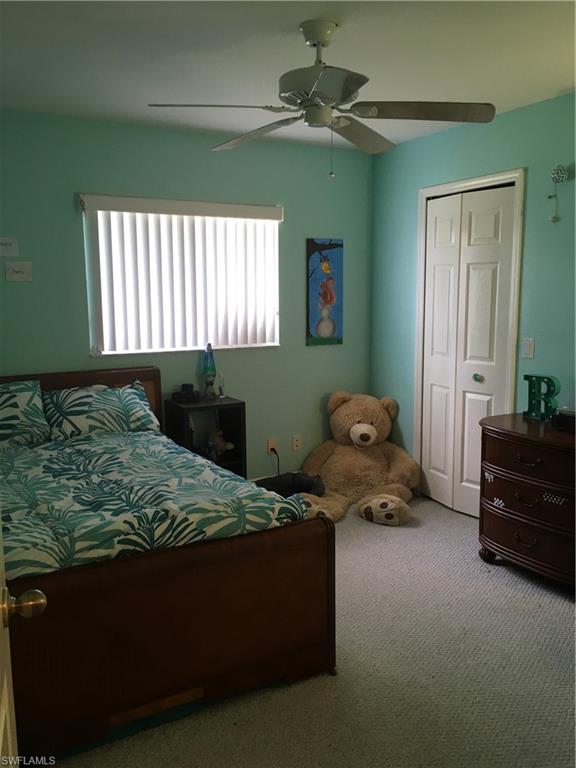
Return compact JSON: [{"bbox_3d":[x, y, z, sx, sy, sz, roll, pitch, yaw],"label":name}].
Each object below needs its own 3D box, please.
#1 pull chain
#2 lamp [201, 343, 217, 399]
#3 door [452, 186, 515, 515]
[{"bbox_3d":[0.171,-0.901,2.495,0.017,0.185,0.017,-5,9,-28],"label":"pull chain"},{"bbox_3d":[-0.515,-0.079,4.200,0.092,0.365,0.092,0,8,0],"label":"lamp"},{"bbox_3d":[1.188,-0.151,3.914,0.038,1.995,0.372,-6,10,-34],"label":"door"}]

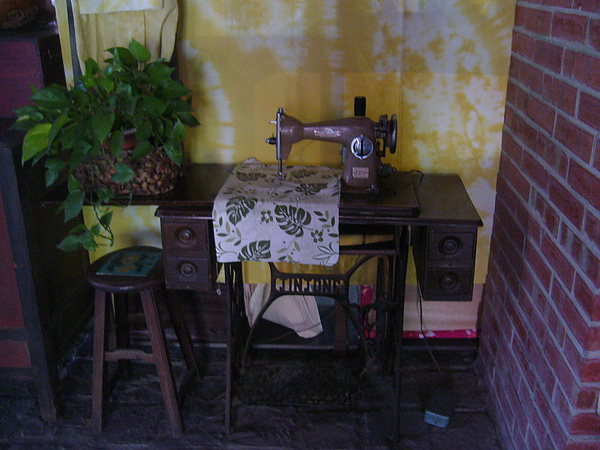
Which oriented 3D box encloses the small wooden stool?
[{"bbox_3d":[-0.519,0.377,2.004,0.310,0.515,0.325,2,22,5],"label":"small wooden stool"}]

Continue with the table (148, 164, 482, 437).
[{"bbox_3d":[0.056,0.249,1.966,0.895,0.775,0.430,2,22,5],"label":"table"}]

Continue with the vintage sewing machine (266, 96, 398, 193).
[{"bbox_3d":[0.093,-0.255,1.806,0.387,0.270,0.190,2,22,5],"label":"vintage sewing machine"}]

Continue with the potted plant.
[{"bbox_3d":[-0.563,-0.258,1.782,0.535,0.550,0.420,2,22,5],"label":"potted plant"}]

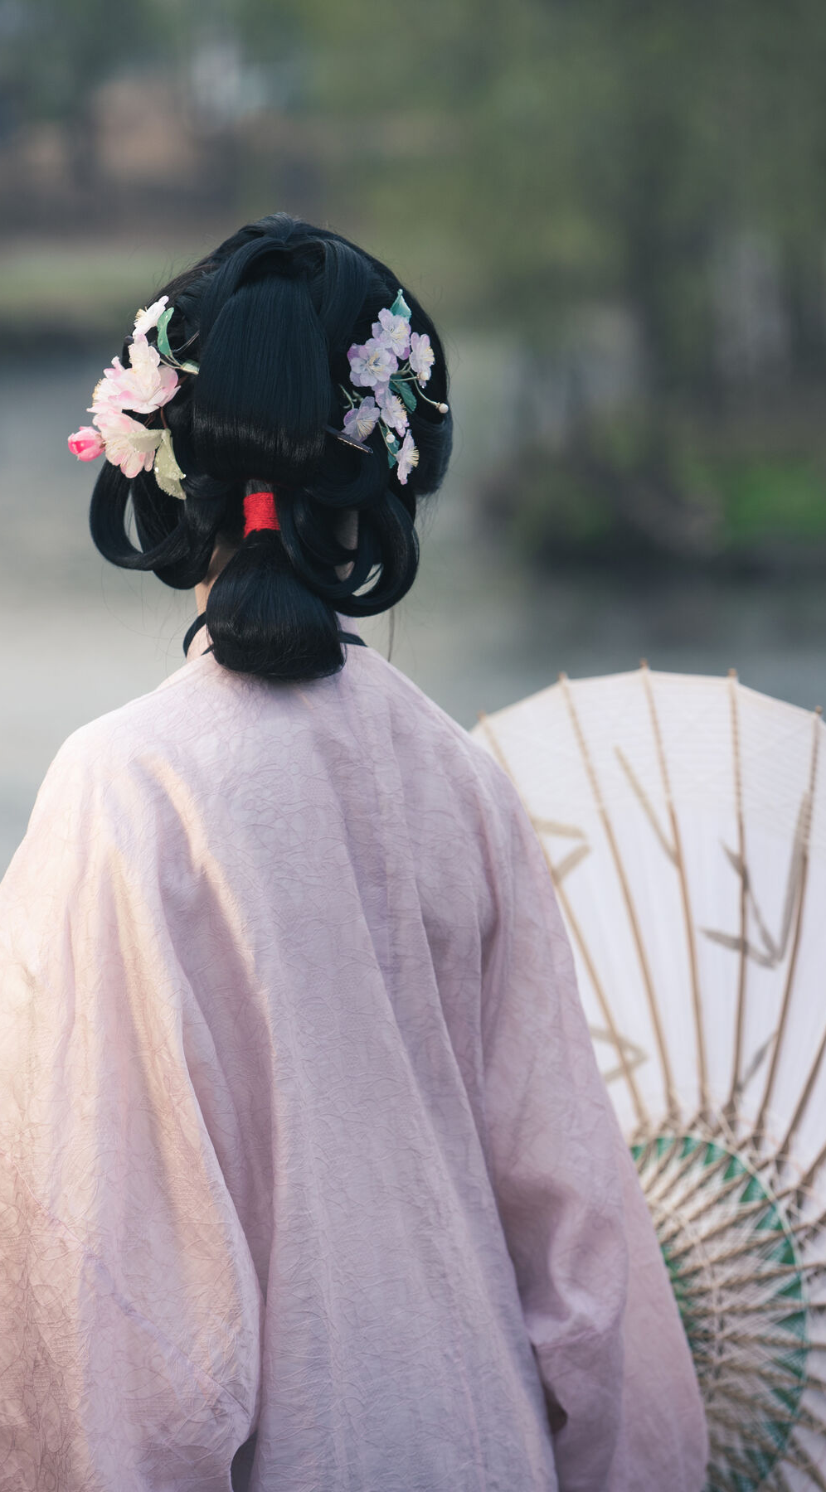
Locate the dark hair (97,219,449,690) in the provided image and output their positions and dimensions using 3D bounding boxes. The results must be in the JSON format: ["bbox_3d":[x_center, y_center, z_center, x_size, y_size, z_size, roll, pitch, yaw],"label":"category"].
[{"bbox_3d":[-0.094,-0.197,3.870,0.235,0.300,0.250,1,5,13],"label":"dark hair"}]

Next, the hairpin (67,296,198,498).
[{"bbox_3d":[-0.182,-0.227,3.830,0.055,0.130,0.080,-5,7,-43],"label":"hairpin"}]

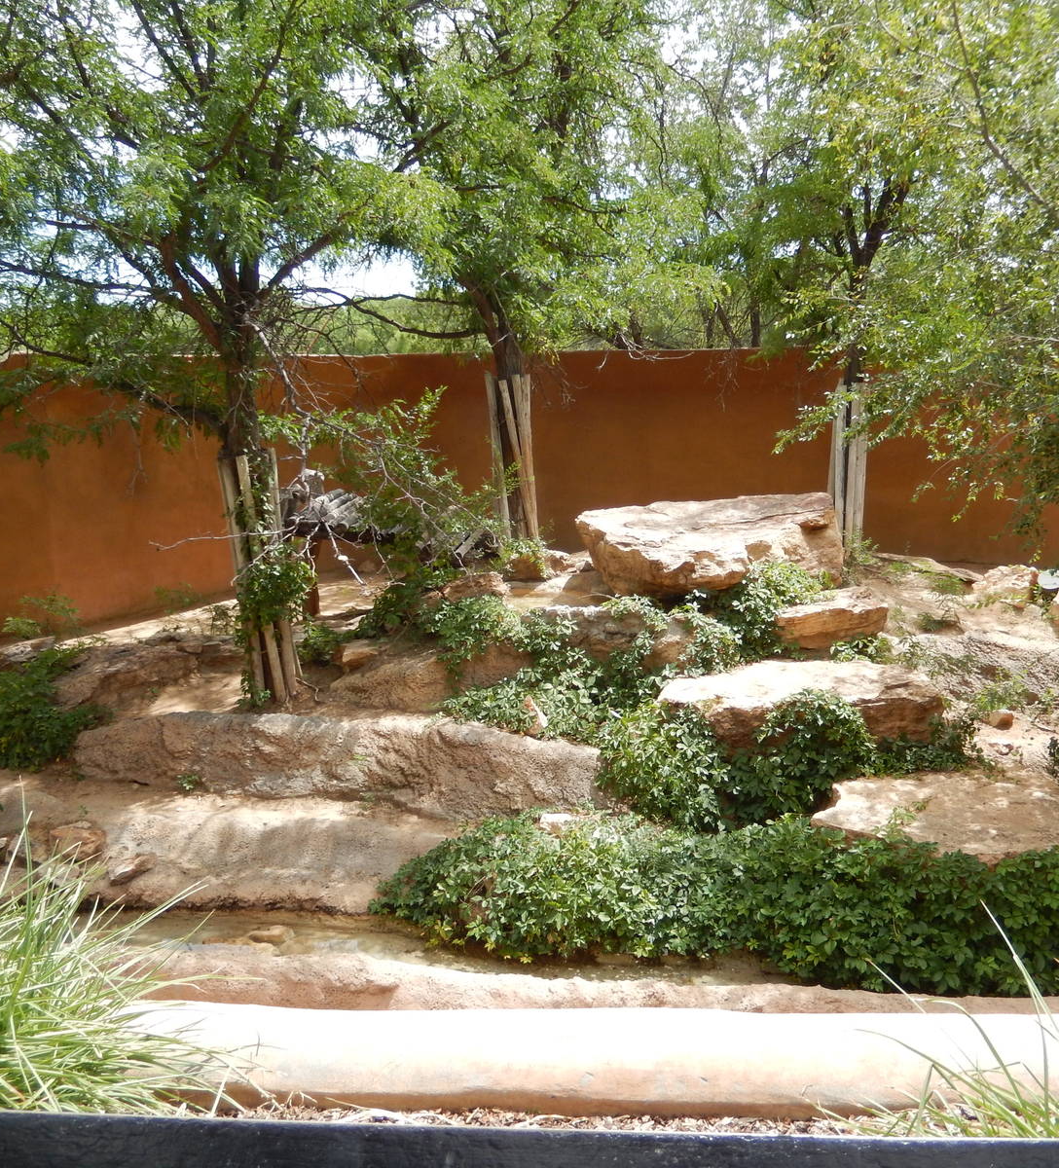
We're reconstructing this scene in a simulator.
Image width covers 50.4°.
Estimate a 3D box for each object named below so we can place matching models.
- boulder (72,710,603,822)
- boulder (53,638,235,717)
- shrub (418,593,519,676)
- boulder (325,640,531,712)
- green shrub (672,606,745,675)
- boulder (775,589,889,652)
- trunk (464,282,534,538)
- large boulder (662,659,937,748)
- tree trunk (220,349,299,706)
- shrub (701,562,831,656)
[{"bbox_3d":[-1.264,1.167,7.300,3.474,0.527,0.750,2,12,8],"label":"boulder"},{"bbox_3d":[-3.083,0.735,9.191,1.420,0.420,0.950,0,13,0],"label":"boulder"},{"bbox_3d":[-0.457,0.396,8.700,0.791,0.596,0.550,0,12,0],"label":"shrub"},{"bbox_3d":[-0.724,0.666,8.200,1.474,0.405,0.800,0,12,0],"label":"boulder"},{"bbox_3d":[1.485,0.469,9.439,0.620,0.520,0.450,0,13,0],"label":"green shrub"},{"bbox_3d":[2.409,0.277,9.000,0.827,0.422,0.700,0,12,0],"label":"boulder"},{"bbox_3d":[-0.317,-1.953,12.785,0.720,2.900,0.550,0,13,0],"label":"trunk"},{"bbox_3d":[2.044,0.911,8.770,2.080,0.460,1.000,0,13,0],"label":"large boulder"},{"bbox_3d":[-1.860,-0.368,7.800,0.395,2.460,0.420,0,12,0],"label":"tree trunk"},{"bbox_3d":[2.023,0.213,9.893,1.080,0.720,0.700,0,13,0],"label":"shrub"}]

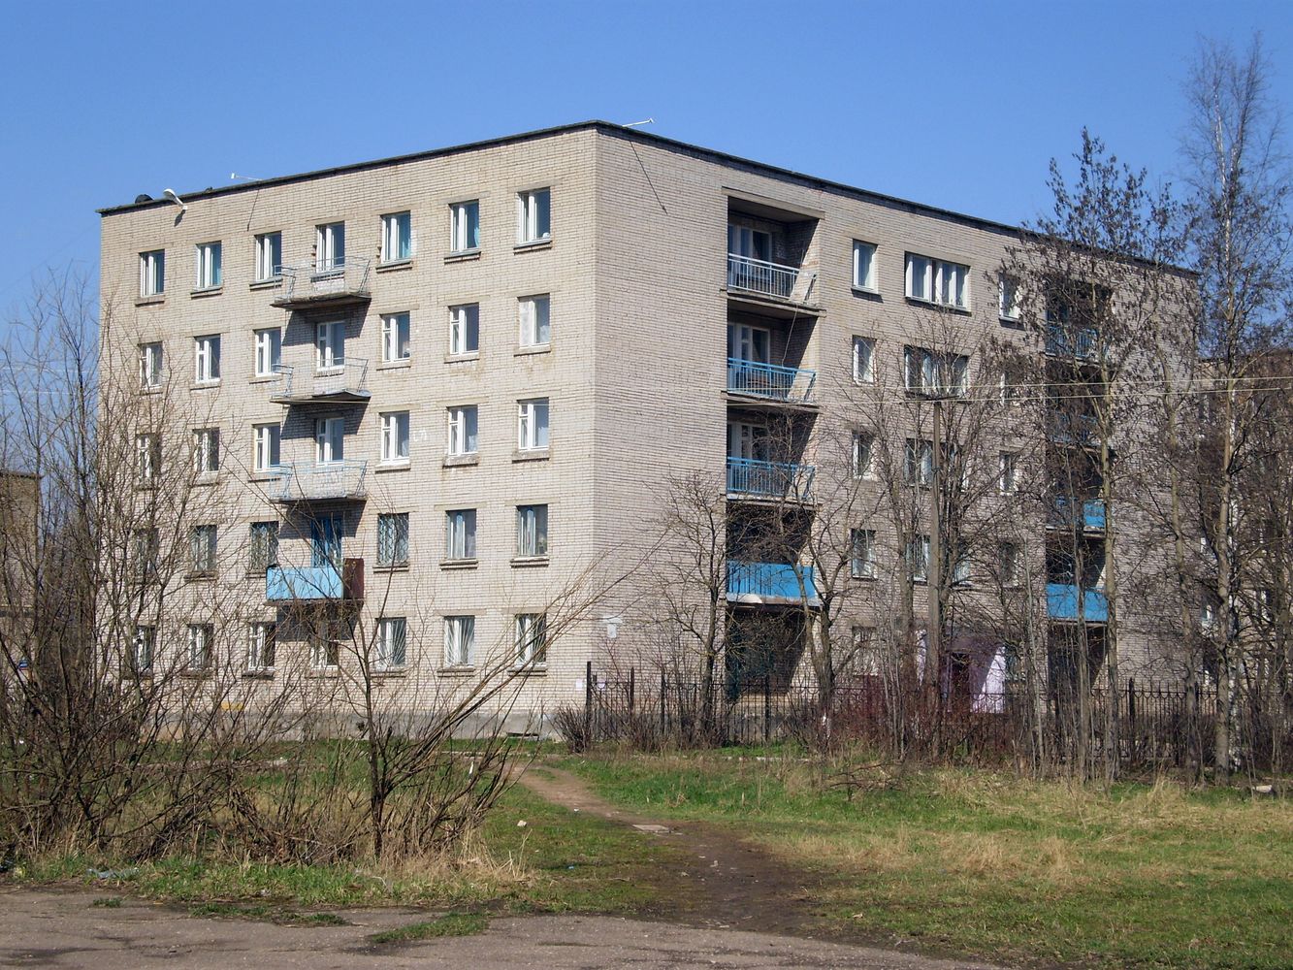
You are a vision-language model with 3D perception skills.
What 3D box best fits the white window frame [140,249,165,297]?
[{"bbox_3d":[-14.511,-6.210,70.611,1.120,1.370,0.130,-3,-5,40],"label":"white window frame"}]

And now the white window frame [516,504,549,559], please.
[{"bbox_3d":[-2.821,1.208,60.118,1.120,1.370,0.130,-3,-5,40],"label":"white window frame"}]

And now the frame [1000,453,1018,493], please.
[{"bbox_3d":[11.223,-0.354,74.103,0.120,1.400,1.120,-4,-7,41],"label":"frame"}]

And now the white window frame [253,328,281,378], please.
[{"bbox_3d":[-10.845,-3.775,68.495,1.120,1.400,0.120,-4,-6,37],"label":"white window frame"}]

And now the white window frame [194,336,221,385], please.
[{"bbox_3d":[-12.827,-3.648,69.948,1.120,1.400,0.120,-4,-6,37],"label":"white window frame"}]

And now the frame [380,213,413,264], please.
[{"bbox_3d":[-6.681,-6.648,64.404,1.097,1.365,0.150,-4,-7,35],"label":"frame"}]

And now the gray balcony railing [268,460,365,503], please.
[{"bbox_3d":[-8.898,-0.100,64.675,2.740,1.004,0.880,-4,-7,35],"label":"gray balcony railing"}]

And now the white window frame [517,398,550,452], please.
[{"bbox_3d":[-2.838,-1.511,61.121,1.078,1.363,0.150,-4,-7,35],"label":"white window frame"}]

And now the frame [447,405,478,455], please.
[{"bbox_3d":[-4.912,-1.441,63.938,1.120,1.400,0.120,-4,-6,37],"label":"frame"}]

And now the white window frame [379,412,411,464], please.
[{"bbox_3d":[-6.663,-1.256,63.850,1.106,1.382,0.150,-4,-7,35],"label":"white window frame"}]

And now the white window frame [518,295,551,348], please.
[{"bbox_3d":[-2.931,-4.293,62.774,1.120,1.400,0.120,-4,-6,37],"label":"white window frame"}]

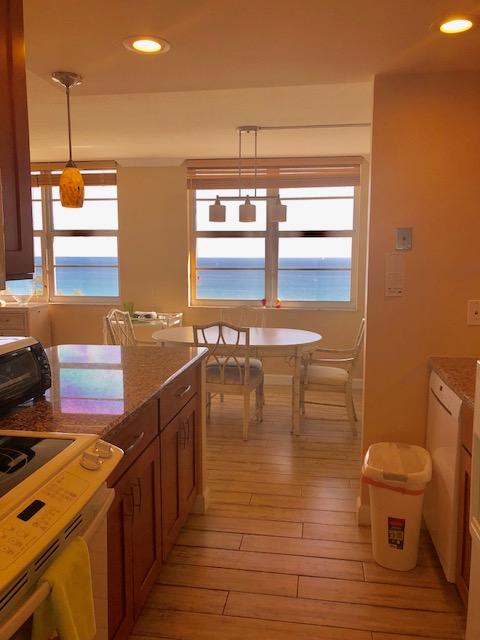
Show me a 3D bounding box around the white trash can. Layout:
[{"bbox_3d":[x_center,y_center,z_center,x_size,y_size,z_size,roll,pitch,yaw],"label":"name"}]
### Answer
[{"bbox_3d":[0.754,0.886,2.482,0.300,0.500,0.370,3,7,20],"label":"white trash can"}]

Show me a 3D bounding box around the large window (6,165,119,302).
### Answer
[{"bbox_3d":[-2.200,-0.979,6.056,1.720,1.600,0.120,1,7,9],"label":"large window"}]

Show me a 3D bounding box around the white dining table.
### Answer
[{"bbox_3d":[-0.037,0.502,4.530,1.470,0.760,1.070,1,7,9],"label":"white dining table"}]

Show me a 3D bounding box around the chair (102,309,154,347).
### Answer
[{"bbox_3d":[-0.827,0.394,4.658,0.580,0.940,0.550,1,7,9],"label":"chair"}]

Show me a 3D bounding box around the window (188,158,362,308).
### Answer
[{"bbox_3d":[0.351,-0.923,5.639,1.850,1.620,0.120,1,7,9],"label":"window"}]

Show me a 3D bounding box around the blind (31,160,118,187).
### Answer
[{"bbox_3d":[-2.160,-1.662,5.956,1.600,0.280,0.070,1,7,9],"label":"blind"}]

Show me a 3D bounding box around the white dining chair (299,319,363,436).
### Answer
[{"bbox_3d":[0.758,0.435,4.348,0.580,0.940,0.550,2,7,15],"label":"white dining chair"}]

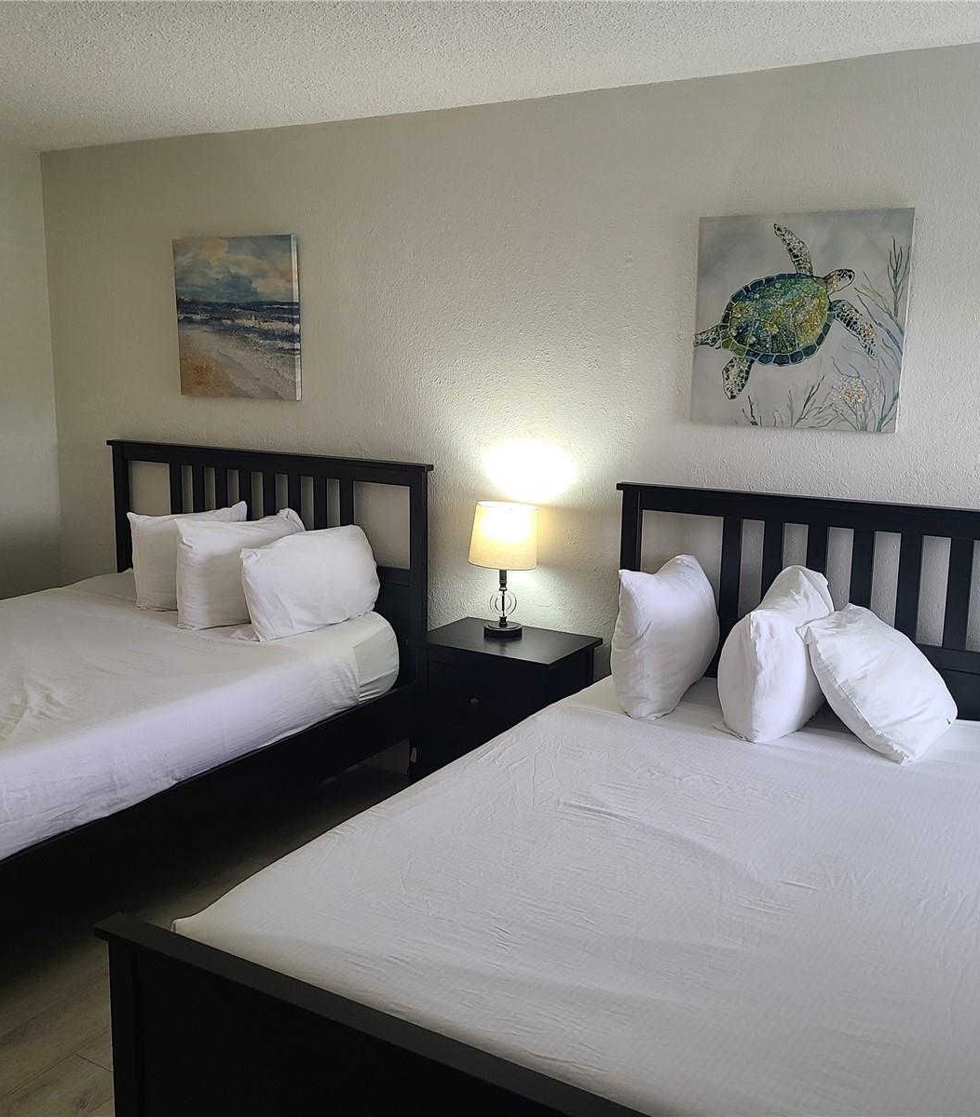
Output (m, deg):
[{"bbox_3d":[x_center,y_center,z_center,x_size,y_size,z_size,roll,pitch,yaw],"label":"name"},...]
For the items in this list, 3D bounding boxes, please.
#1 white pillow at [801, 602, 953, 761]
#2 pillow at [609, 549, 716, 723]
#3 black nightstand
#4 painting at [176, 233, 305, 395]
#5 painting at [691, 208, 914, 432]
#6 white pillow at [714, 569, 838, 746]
[{"bbox_3d":[1.018,0.310,2.919,0.200,0.400,0.480,-41,-15,32],"label":"white pillow"},{"bbox_3d":[0.512,0.207,3.188,0.210,0.390,0.520,-7,5,33],"label":"pillow"},{"bbox_3d":[0.047,0.597,3.777,0.535,0.667,0.383,7,12,30],"label":"black nightstand"},{"bbox_3d":[-0.990,-0.935,4.370,0.609,0.609,0.033,7,12,30],"label":"painting"},{"bbox_3d":[0.895,-0.692,3.273,0.610,0.610,0.033,7,12,30],"label":"painting"},{"bbox_3d":[0.792,0.250,3.033,0.245,0.385,0.520,4,10,31],"label":"white pillow"}]

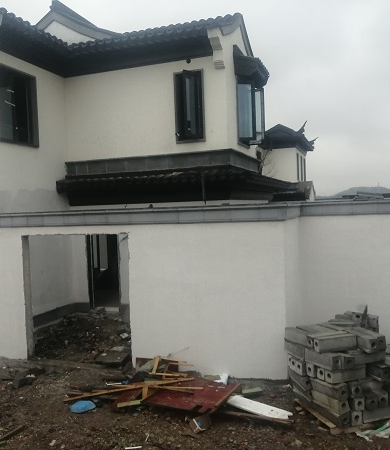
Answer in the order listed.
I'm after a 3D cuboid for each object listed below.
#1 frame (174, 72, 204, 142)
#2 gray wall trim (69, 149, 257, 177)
[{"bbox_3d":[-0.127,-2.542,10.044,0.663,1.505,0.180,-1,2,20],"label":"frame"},{"bbox_3d":[-0.654,-1.420,11.716,4.043,0.323,2.821,-1,2,20],"label":"gray wall trim"}]

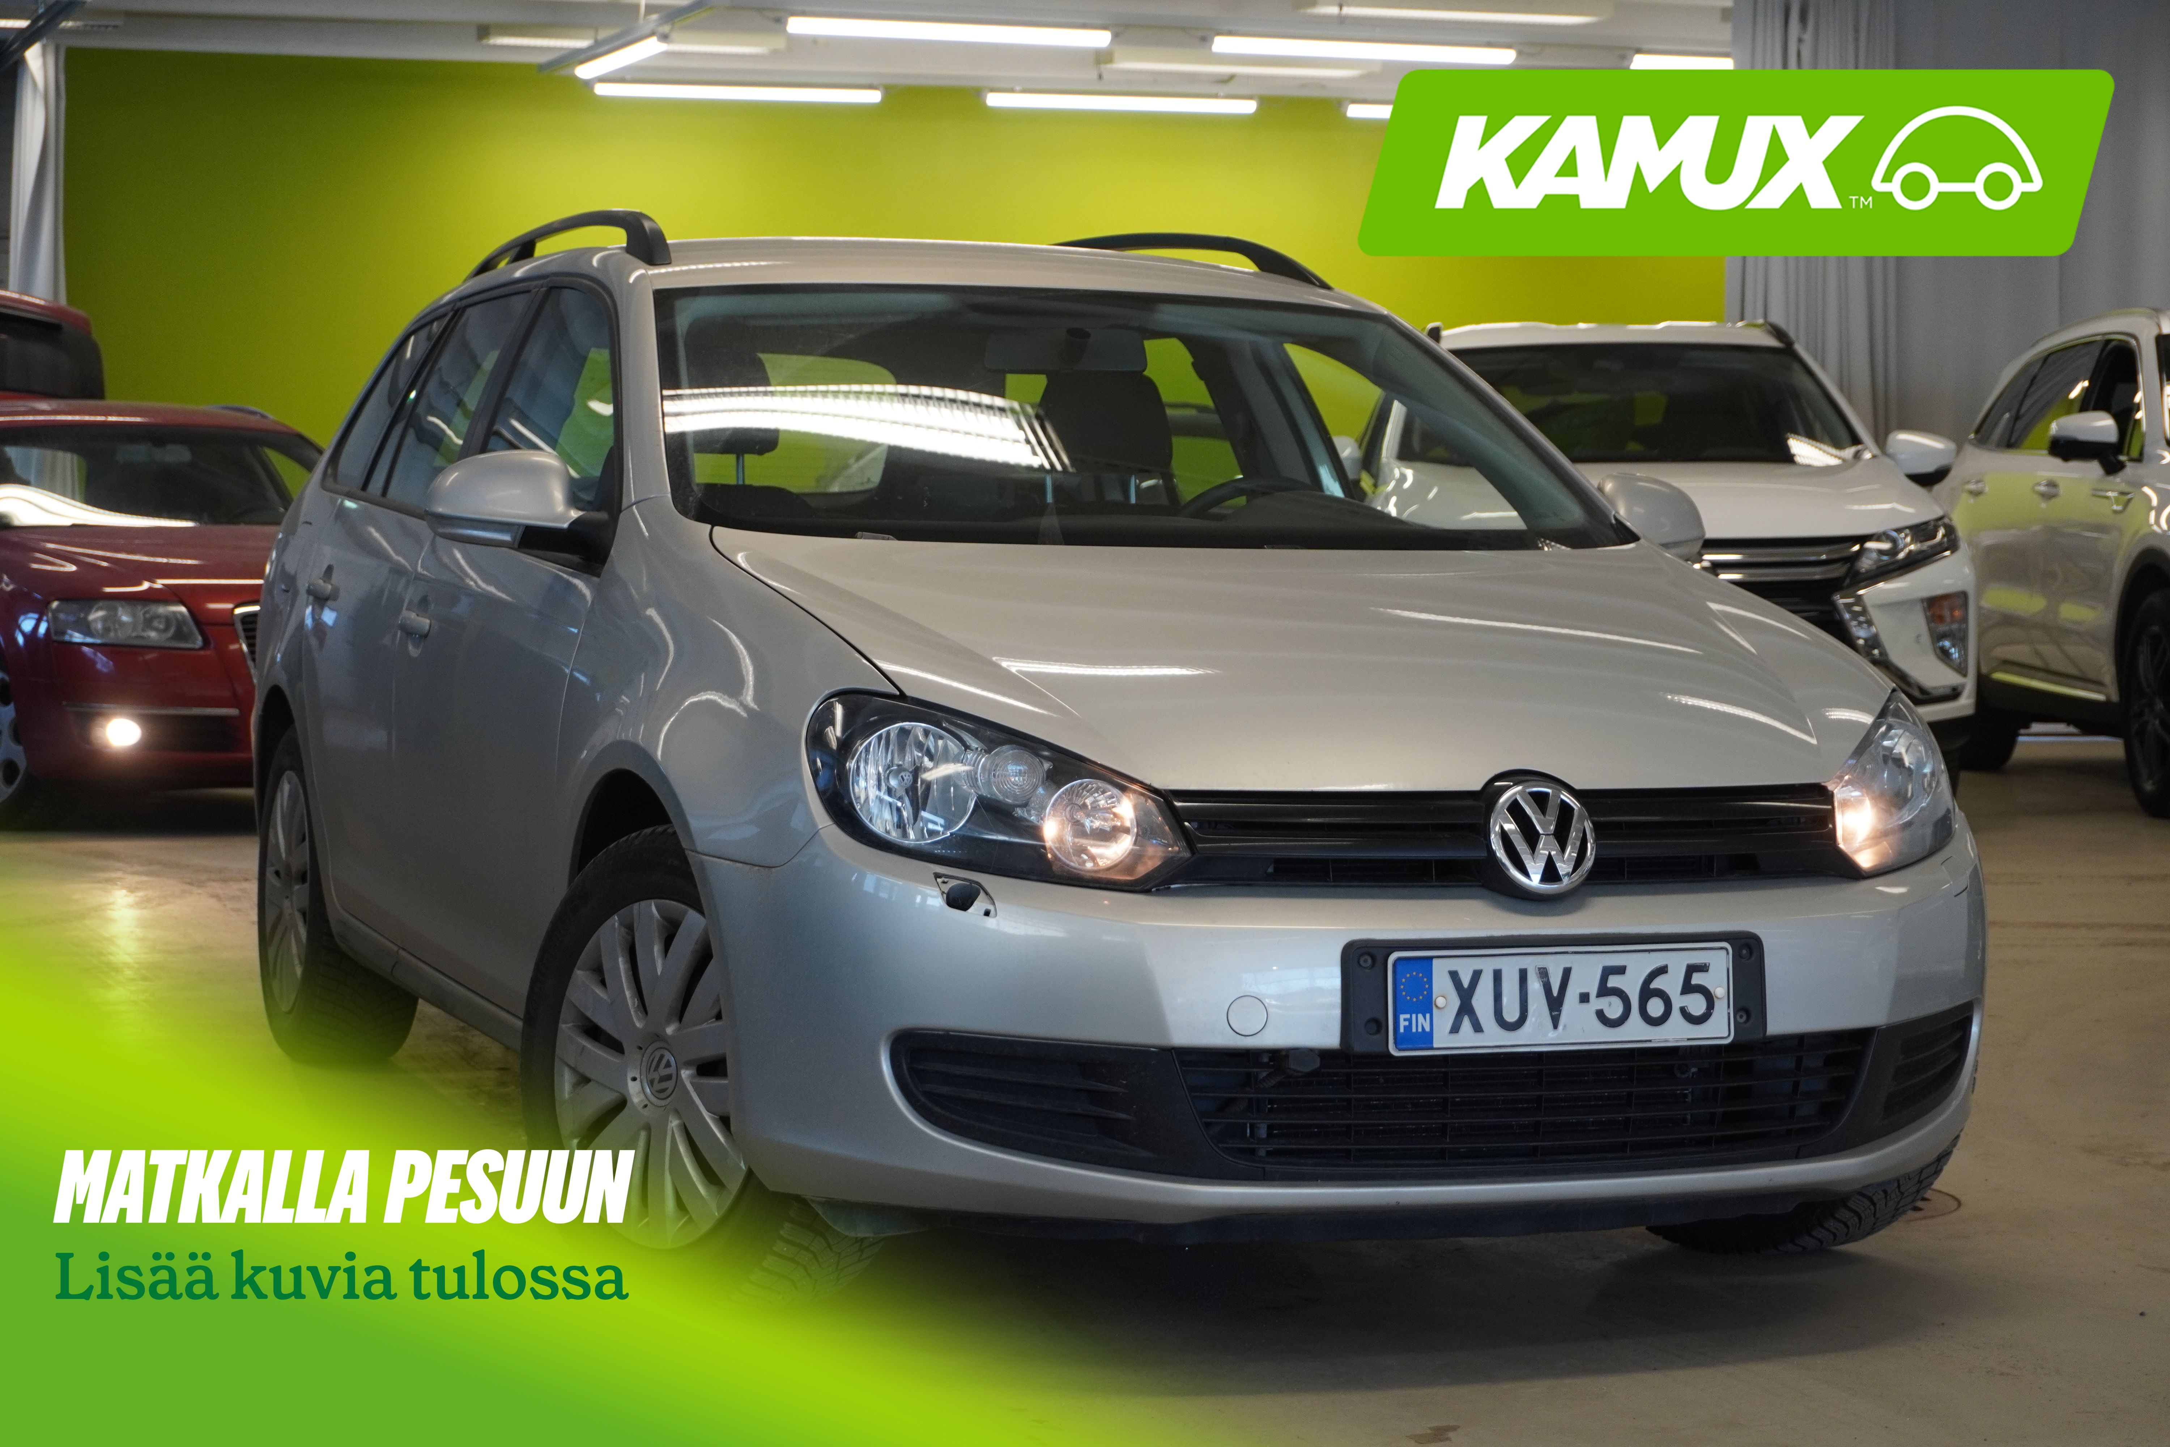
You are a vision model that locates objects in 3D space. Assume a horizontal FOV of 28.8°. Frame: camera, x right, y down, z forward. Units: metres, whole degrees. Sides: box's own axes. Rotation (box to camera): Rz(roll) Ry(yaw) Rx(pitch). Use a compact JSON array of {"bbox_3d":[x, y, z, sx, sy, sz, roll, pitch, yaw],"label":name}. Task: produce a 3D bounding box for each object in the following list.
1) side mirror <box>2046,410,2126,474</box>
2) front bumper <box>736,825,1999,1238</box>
[{"bbox_3d":[3.378,-0.951,14.250,0.240,0.205,0.150,1,3,-1],"label":"side mirror"},{"bbox_3d":[0.446,0.356,5.159,1.750,0.490,0.620,0,3,-21],"label":"front bumper"}]

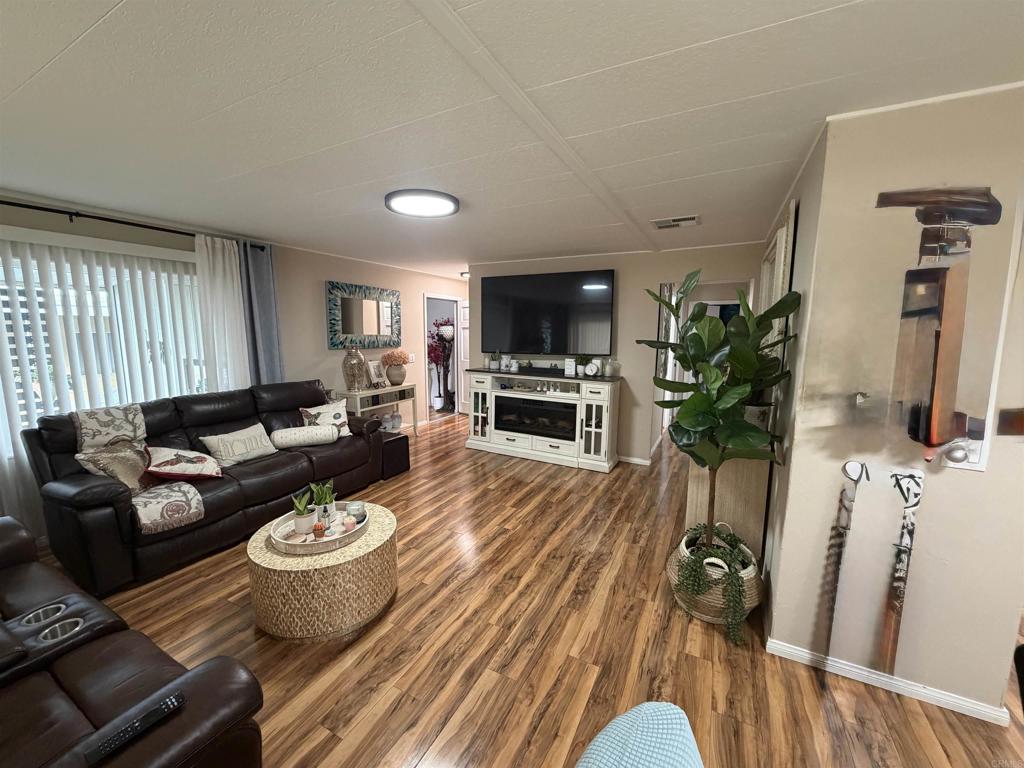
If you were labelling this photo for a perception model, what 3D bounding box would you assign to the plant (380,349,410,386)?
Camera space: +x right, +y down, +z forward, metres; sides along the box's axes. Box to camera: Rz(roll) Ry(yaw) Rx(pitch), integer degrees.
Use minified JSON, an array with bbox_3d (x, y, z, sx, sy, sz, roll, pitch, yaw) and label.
[{"bbox_3d":[-1.500,-0.192,5.427,0.330,0.460,0.360,1,8,0],"label":"plant"}]

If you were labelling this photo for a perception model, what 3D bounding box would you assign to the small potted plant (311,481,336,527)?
[{"bbox_3d":[-1.045,0.644,2.312,0.136,0.247,0.130,5,8,28],"label":"small potted plant"}]

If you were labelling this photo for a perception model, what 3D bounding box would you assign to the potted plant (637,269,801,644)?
[{"bbox_3d":[1.031,0.317,2.224,0.730,1.820,0.690,5,9,27],"label":"potted plant"}]

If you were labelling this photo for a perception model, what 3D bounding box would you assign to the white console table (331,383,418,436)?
[{"bbox_3d":[-1.730,0.416,5.450,0.333,0.722,1.066,5,8,28],"label":"white console table"}]

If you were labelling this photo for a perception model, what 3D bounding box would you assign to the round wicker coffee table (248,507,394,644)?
[{"bbox_3d":[-1.045,1.008,2.350,0.759,0.373,0.759,1,8,0],"label":"round wicker coffee table"}]

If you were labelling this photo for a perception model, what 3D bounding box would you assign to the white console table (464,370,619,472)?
[{"bbox_3d":[0.332,0.368,4.901,1.815,0.967,0.460,5,9,27],"label":"white console table"}]

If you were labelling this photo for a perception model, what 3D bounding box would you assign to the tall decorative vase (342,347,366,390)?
[{"bbox_3d":[-1.910,-0.163,5.030,0.255,0.527,0.255,5,8,28],"label":"tall decorative vase"}]

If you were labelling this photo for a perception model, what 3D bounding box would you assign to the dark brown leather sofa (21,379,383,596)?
[{"bbox_3d":[-2.182,0.563,3.332,0.970,0.960,2.075,5,9,27],"label":"dark brown leather sofa"}]

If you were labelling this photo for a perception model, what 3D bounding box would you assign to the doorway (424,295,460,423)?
[{"bbox_3d":[-1.164,-0.405,6.826,0.111,2.020,0.925,5,8,28],"label":"doorway"}]

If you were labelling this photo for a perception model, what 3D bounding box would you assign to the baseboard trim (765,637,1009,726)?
[{"bbox_3d":[1.549,1.257,1.766,0.786,0.064,0.019,5,8,28],"label":"baseboard trim"}]

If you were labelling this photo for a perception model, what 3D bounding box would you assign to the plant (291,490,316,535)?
[{"bbox_3d":[-1.144,0.707,2.265,0.124,0.215,0.124,5,9,27],"label":"plant"}]

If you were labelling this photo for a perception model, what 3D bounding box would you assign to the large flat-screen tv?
[{"bbox_3d":[0.367,-0.831,4.958,1.692,0.944,0.060,5,9,27],"label":"large flat-screen tv"}]

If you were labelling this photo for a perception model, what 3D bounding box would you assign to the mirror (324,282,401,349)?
[{"bbox_3d":[-1.862,-0.858,5.349,0.044,0.786,1.174,5,8,28],"label":"mirror"}]

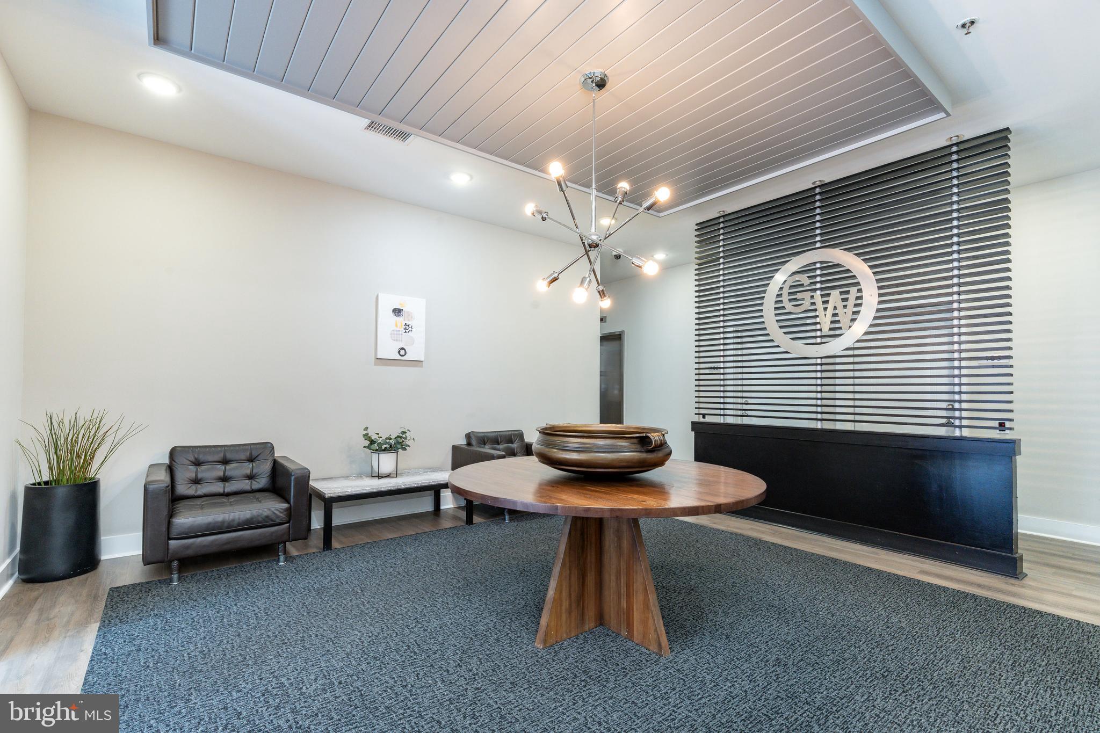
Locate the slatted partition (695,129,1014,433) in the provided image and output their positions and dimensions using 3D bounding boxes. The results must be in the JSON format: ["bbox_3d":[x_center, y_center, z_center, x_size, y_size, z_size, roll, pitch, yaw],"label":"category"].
[{"bbox_3d":[2.314,-0.547,4.232,0.100,2.020,2.485,3,-4,-37],"label":"slatted partition"}]

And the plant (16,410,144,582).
[{"bbox_3d":[-2.974,0.795,3.109,0.610,1.050,0.520,3,-4,-37],"label":"plant"}]

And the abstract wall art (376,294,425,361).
[{"bbox_3d":[-1.407,-0.369,4.670,0.464,0.611,0.035,3,-4,-37],"label":"abstract wall art"}]

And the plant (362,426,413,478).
[{"bbox_3d":[-1.464,0.775,4.374,0.390,0.425,0.340,3,-4,-37],"label":"plant"}]

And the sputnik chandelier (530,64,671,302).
[{"bbox_3d":[0.251,-0.977,2.731,0.740,1.290,0.740,3,-4,-37],"label":"sputnik chandelier"}]

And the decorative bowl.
[{"bbox_3d":[0.282,0.433,2.537,0.720,0.235,0.720,1,-3,0],"label":"decorative bowl"}]

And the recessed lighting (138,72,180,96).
[{"bbox_3d":[-2.347,-1.686,2.939,0.210,0.030,0.210,3,-4,-37],"label":"recessed lighting"}]

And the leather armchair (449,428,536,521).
[{"bbox_3d":[-0.379,1.039,4.860,0.885,0.785,0.855,3,-4,-37],"label":"leather armchair"}]

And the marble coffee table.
[{"bbox_3d":[-1.360,1.186,4.228,1.220,0.410,0.650,3,-4,-37],"label":"marble coffee table"}]

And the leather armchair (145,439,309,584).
[{"bbox_3d":[-2.255,0.950,3.423,0.885,0.785,0.870,3,-4,-37],"label":"leather armchair"}]

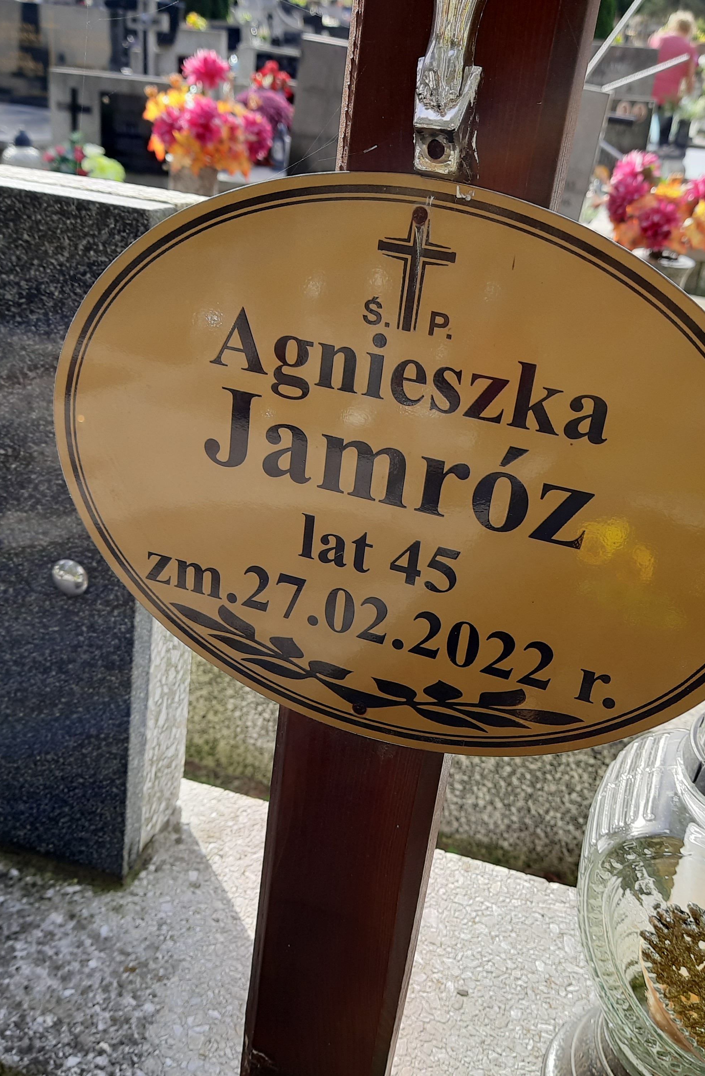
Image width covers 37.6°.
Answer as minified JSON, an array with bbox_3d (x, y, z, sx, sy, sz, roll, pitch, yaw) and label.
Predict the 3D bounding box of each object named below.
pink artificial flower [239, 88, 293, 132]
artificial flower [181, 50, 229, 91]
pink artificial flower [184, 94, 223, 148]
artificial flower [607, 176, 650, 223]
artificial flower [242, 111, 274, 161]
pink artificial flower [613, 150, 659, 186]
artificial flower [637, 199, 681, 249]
[{"bbox_3d":[-0.253,-1.243,3.000,0.155,0.130,0.140,3,28,-6],"label":"pink artificial flower"},{"bbox_3d":[-0.400,-1.275,2.820,0.128,0.110,0.105,2,28,-9],"label":"artificial flower"},{"bbox_3d":[-0.396,-1.105,2.750,0.115,0.135,0.095,2,28,-9],"label":"pink artificial flower"},{"bbox_3d":[0.720,-0.881,2.700,0.100,0.122,0.112,-20,38,-41],"label":"artificial flower"},{"bbox_3d":[-0.254,-1.078,2.780,0.110,0.125,0.100,-20,38,-41],"label":"artificial flower"},{"bbox_3d":[0.755,-0.987,2.760,0.120,0.105,0.105,17,29,20],"label":"pink artificial flower"},{"bbox_3d":[0.786,-0.806,2.660,0.115,0.130,0.095,13,28,12],"label":"artificial flower"}]

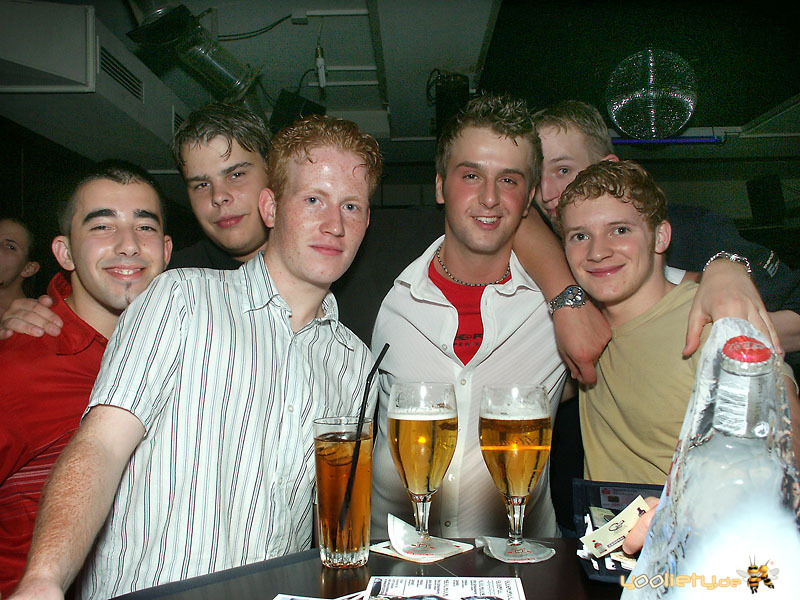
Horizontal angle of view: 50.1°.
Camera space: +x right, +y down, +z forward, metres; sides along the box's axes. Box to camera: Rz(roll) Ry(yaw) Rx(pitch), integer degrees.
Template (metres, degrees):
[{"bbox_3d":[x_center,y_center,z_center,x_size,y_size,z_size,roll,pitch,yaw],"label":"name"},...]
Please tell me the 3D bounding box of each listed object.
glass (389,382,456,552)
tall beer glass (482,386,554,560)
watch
[{"bbox_3d":[0.028,0.192,1.000,0.081,0.186,0.081,0,-1,0],"label":"glass"},{"bbox_3d":[0.132,0.191,0.972,0.081,0.186,0.081,0,-1,0],"label":"tall beer glass"},{"bbox_3d":[0.276,0.001,1.400,0.064,0.043,0.052,-21,-7,-32],"label":"watch"}]

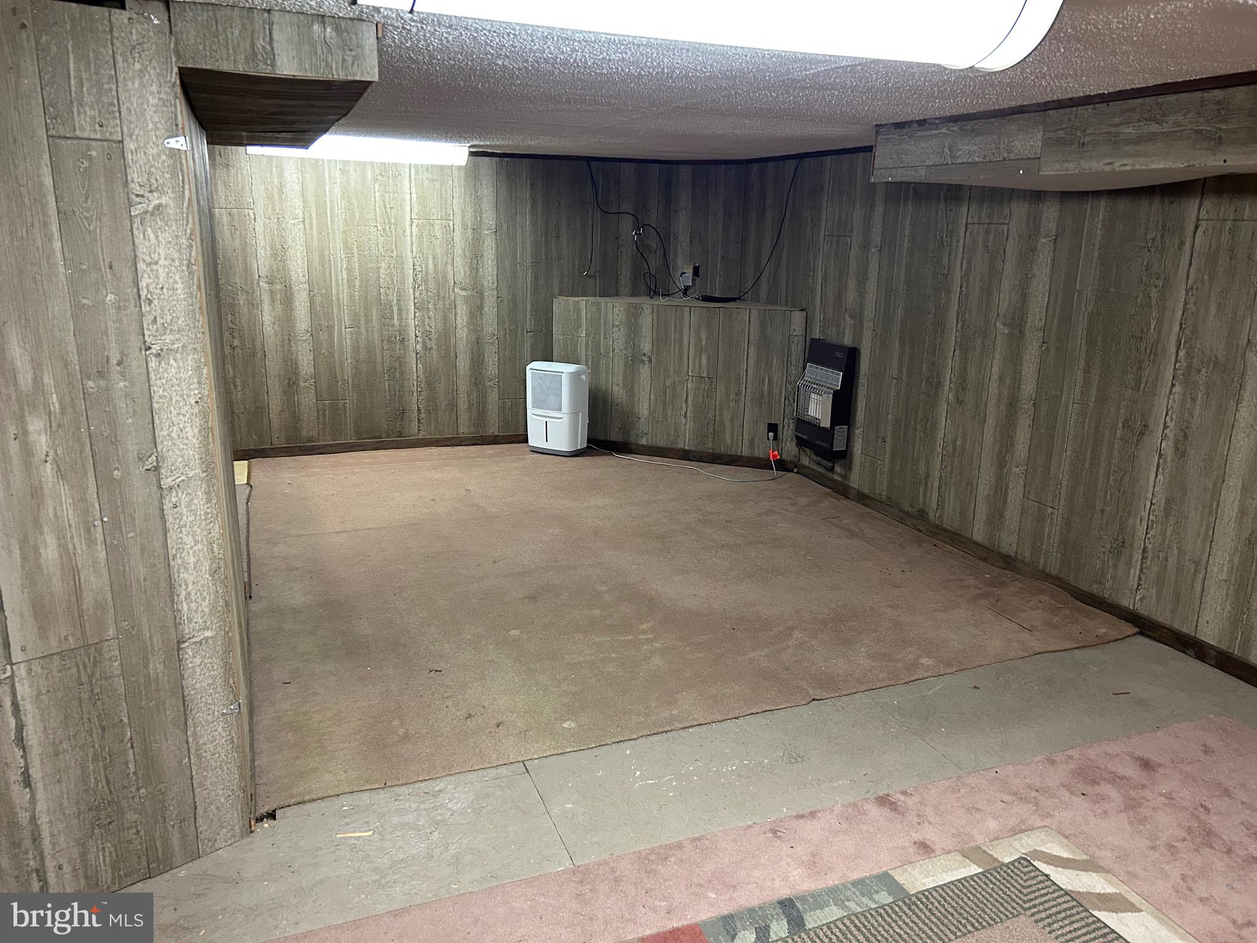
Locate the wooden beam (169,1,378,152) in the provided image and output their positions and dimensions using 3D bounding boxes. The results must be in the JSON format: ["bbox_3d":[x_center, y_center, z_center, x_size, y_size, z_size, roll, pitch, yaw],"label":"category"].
[{"bbox_3d":[-1.238,-1.258,3.225,0.430,0.130,2.490,-5,16,-21],"label":"wooden beam"}]

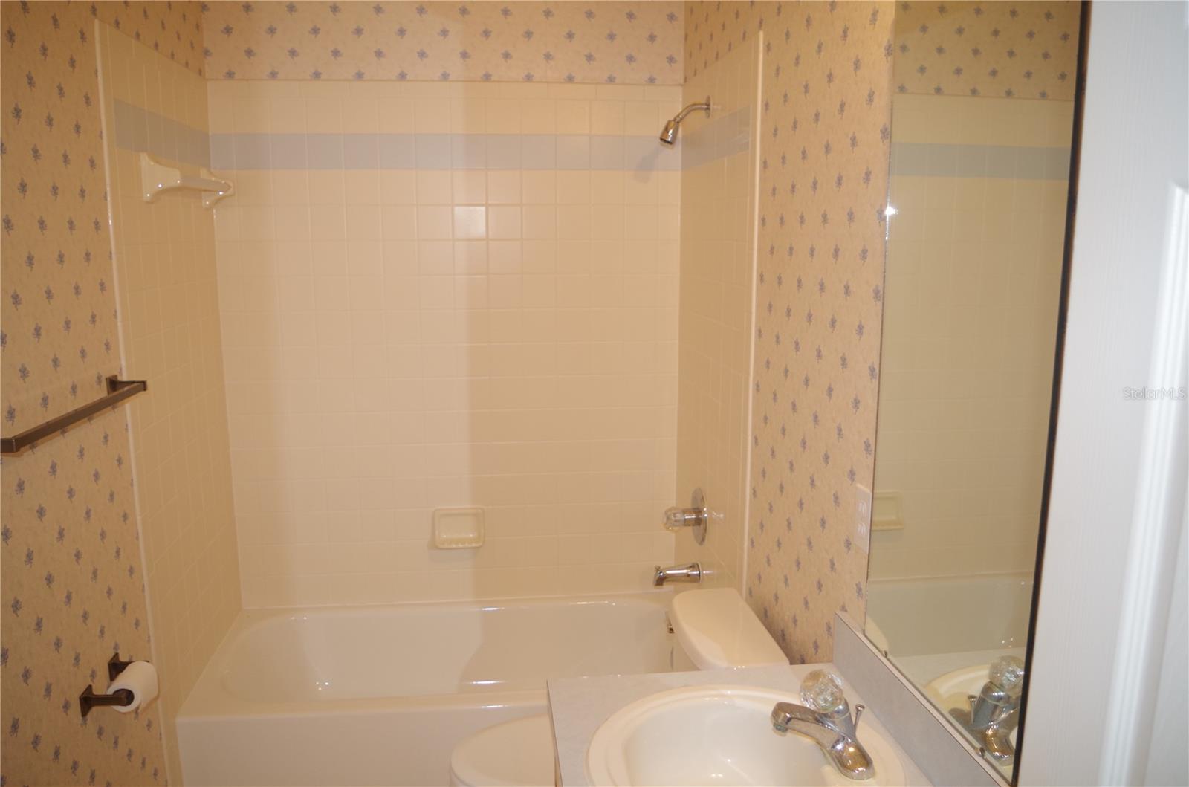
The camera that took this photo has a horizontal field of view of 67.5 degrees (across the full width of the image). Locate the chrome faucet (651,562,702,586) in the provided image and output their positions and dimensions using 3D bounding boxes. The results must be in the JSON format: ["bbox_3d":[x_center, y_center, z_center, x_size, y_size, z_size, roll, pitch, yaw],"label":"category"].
[{"bbox_3d":[0.251,0.546,2.719,0.142,0.073,0.060,-1,10,-6],"label":"chrome faucet"}]

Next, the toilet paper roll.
[{"bbox_3d":[-0.979,0.624,1.895,0.073,0.073,0.102,-1,10,-6],"label":"toilet paper roll"}]

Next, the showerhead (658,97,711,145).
[{"bbox_3d":[0.252,-0.764,2.494,0.142,0.130,0.058,-1,10,-6],"label":"showerhead"}]

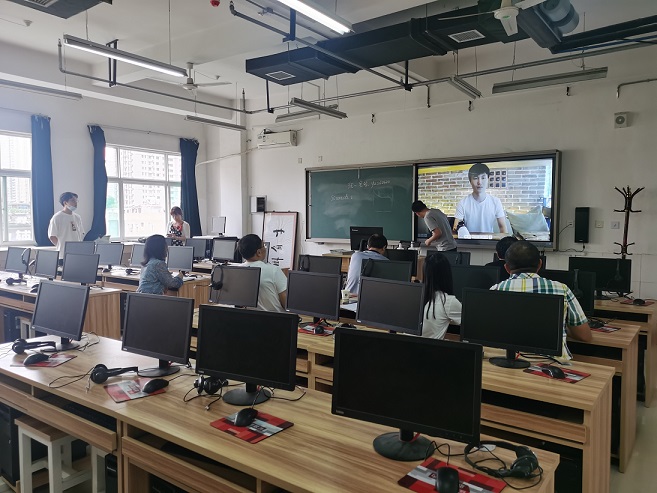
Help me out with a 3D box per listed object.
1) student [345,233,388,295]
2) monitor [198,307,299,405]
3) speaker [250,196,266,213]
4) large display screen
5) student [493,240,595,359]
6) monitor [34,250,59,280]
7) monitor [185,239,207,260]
[{"bbox_3d":[0.407,0.507,5.038,0.500,1.280,0.650,3,5,40],"label":"student"},{"bbox_3d":[-0.327,0.426,2.027,0.477,0.352,0.190,2,4,28],"label":"monitor"},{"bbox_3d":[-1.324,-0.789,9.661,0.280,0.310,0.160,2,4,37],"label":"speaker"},{"bbox_3d":[2.105,-0.587,7.122,2.020,1.230,0.100,2,4,36],"label":"large display screen"},{"bbox_3d":[1.263,0.637,3.115,0.560,1.340,0.720,2,4,30],"label":"student"},{"bbox_3d":[-3.118,0.228,5.730,0.477,0.352,0.190,2,4,36],"label":"monitor"},{"bbox_3d":[-2.166,0.087,8.402,0.500,0.365,0.200,2,4,35],"label":"monitor"}]

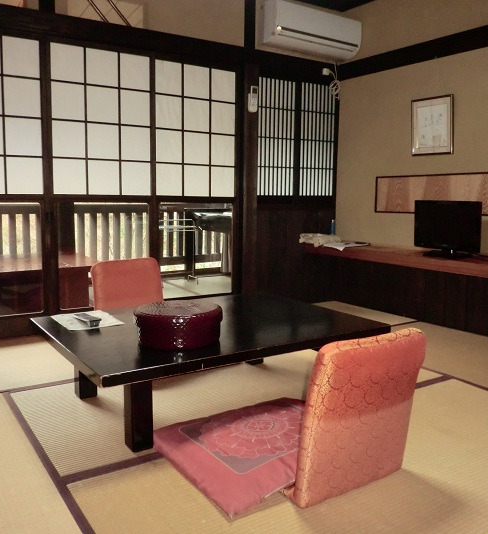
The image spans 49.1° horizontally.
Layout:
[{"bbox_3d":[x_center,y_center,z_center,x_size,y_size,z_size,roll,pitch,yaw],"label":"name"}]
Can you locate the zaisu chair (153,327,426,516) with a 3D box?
[{"bbox_3d":[0.111,0.386,1.685,0.614,0.473,0.689,-4,9,-33],"label":"zaisu chair"}]

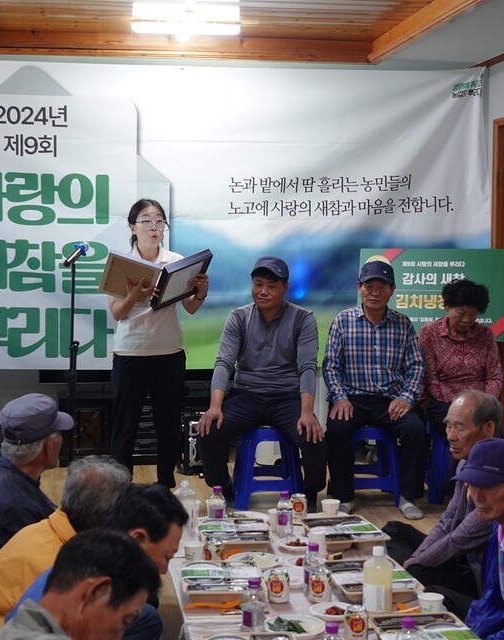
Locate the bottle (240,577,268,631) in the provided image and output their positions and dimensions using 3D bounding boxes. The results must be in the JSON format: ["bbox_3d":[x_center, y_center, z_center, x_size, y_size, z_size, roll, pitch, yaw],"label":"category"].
[{"bbox_3d":[0.007,0.771,3.149,0.064,0.157,0.064,0,4,0],"label":"bottle"}]

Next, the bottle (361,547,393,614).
[{"bbox_3d":[0.362,0.751,3.359,0.081,0.200,0.081,0,4,-9],"label":"bottle"}]

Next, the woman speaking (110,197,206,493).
[{"bbox_3d":[-0.523,0.140,6.423,0.540,1.620,0.460,0,4,-10],"label":"woman speaking"}]

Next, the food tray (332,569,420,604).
[{"bbox_3d":[0.371,0.810,3.644,0.240,0.045,0.345,0,4,-9],"label":"food tray"}]

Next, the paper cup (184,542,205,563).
[{"bbox_3d":[-0.188,0.768,3.810,0.068,0.072,0.068,0,4,0],"label":"paper cup"}]

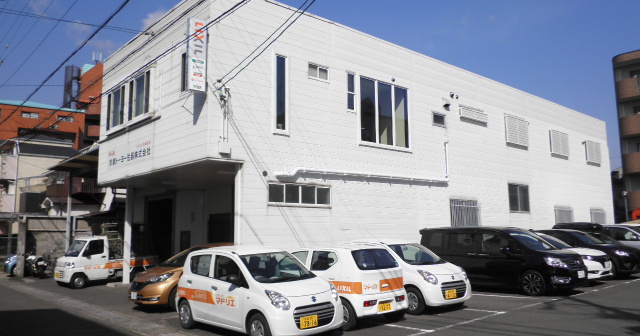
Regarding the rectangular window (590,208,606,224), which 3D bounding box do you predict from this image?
[{"bbox_3d":[15.672,2.869,26.941,1.959,1.055,0.150,6,-10,-39],"label":"rectangular window"}]

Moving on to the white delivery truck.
[{"bbox_3d":[-8.060,3.510,18.200,1.475,1.790,3.395,-8,-11,43],"label":"white delivery truck"}]

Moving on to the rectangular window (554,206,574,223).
[{"bbox_3d":[12.380,2.514,24.246,1.959,1.055,0.150,6,-10,-39],"label":"rectangular window"}]

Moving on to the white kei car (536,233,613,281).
[{"bbox_3d":[7.277,2.893,15.853,1.670,1.520,3.900,6,-10,-41],"label":"white kei car"}]

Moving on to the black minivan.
[{"bbox_3d":[5.110,2.580,13.780,1.700,1.820,4.700,5,-10,-36],"label":"black minivan"}]

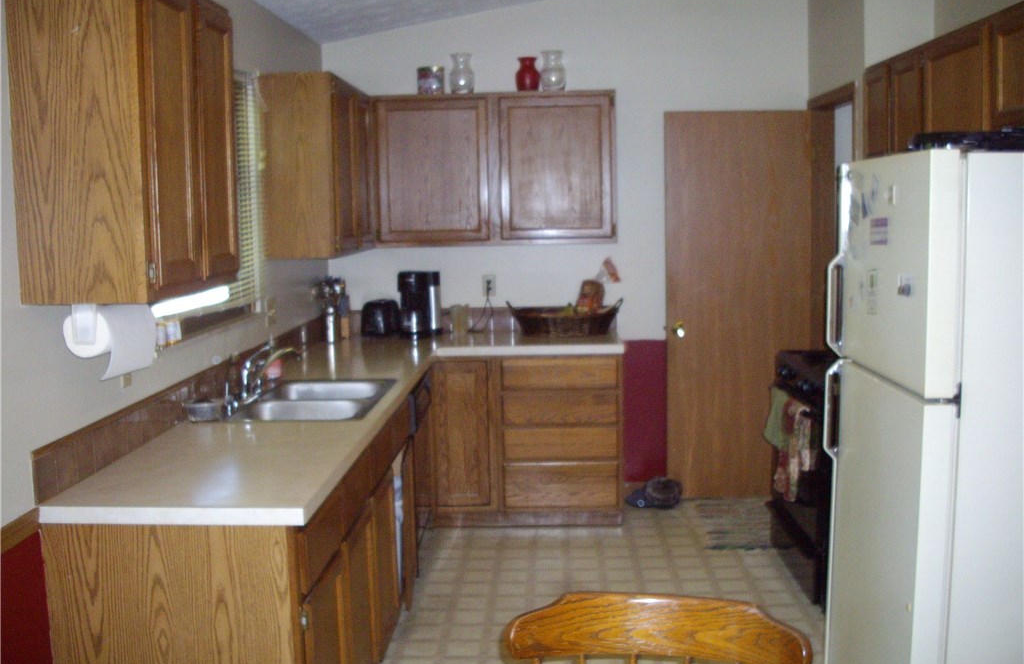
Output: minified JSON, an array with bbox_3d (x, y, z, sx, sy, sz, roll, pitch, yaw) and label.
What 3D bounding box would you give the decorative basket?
[{"bbox_3d":[0.274,-0.070,5.685,0.598,0.187,0.330,-1,7,2],"label":"decorative basket"}]

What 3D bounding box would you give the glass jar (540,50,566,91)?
[{"bbox_3d":[0.210,-1.316,5.534,0.127,0.207,0.126,0,7,3],"label":"glass jar"}]

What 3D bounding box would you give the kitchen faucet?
[{"bbox_3d":[-0.892,0.159,3.893,0.220,0.190,0.280,0,7,3],"label":"kitchen faucet"}]

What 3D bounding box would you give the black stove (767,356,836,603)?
[{"bbox_3d":[1.491,0.584,4.544,0.648,0.940,0.760,-1,7,2],"label":"black stove"}]

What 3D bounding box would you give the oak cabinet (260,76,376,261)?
[{"bbox_3d":[-0.856,-0.750,5.068,0.309,0.759,1.115,-1,7,2],"label":"oak cabinet"}]

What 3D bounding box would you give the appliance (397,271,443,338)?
[{"bbox_3d":[-0.481,-0.149,5.756,0.190,0.347,0.210,1,7,14],"label":"appliance"}]

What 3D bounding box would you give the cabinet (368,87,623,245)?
[{"bbox_3d":[-0.092,-0.830,5.660,1.240,0.759,0.318,-1,7,2],"label":"cabinet"}]

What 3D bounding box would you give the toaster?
[{"bbox_3d":[-0.690,-0.077,5.784,0.192,0.191,0.225,0,7,3],"label":"toaster"}]

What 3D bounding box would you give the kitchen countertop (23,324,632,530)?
[{"bbox_3d":[-0.281,0.227,4.238,1.544,0.043,3.369,0,7,3],"label":"kitchen countertop"}]

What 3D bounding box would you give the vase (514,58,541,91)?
[{"bbox_3d":[0.080,-1.300,5.541,0.124,0.175,0.124,0,7,3],"label":"vase"}]

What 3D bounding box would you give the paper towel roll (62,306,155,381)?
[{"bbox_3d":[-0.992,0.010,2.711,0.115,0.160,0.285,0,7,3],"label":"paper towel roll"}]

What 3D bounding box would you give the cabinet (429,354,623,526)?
[{"bbox_3d":[0.081,0.507,5.664,0.928,0.872,0.610,-1,7,2],"label":"cabinet"}]

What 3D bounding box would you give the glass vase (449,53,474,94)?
[{"bbox_3d":[-0.254,-1.312,5.589,0.128,0.220,0.128,-1,7,2],"label":"glass vase"}]

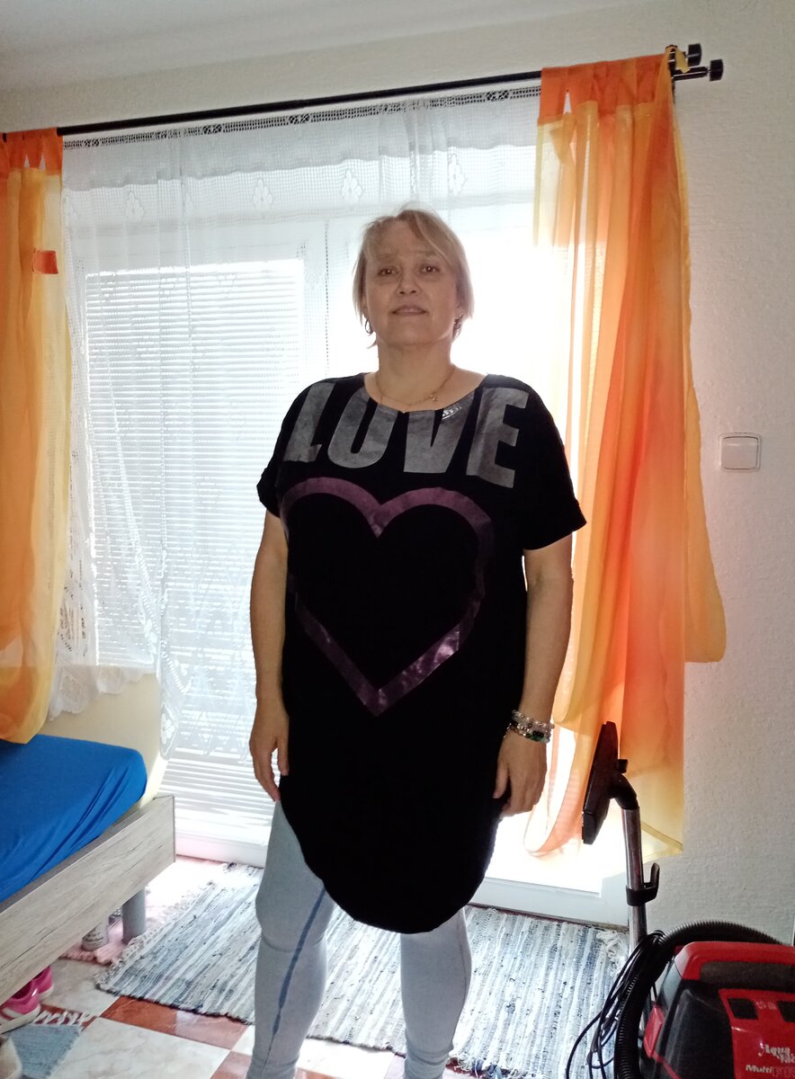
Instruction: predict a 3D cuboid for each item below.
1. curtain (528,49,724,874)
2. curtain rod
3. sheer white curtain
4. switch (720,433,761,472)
[{"bbox_3d":[0.487,-0.124,1.692,0.395,1.675,0.150,2,6,16],"label":"curtain"},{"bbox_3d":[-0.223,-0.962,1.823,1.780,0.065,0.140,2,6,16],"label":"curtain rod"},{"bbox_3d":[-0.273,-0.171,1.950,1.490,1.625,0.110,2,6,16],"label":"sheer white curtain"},{"bbox_3d":[0.725,-0.183,1.712,0.082,0.082,0.015,2,6,16],"label":"switch"}]

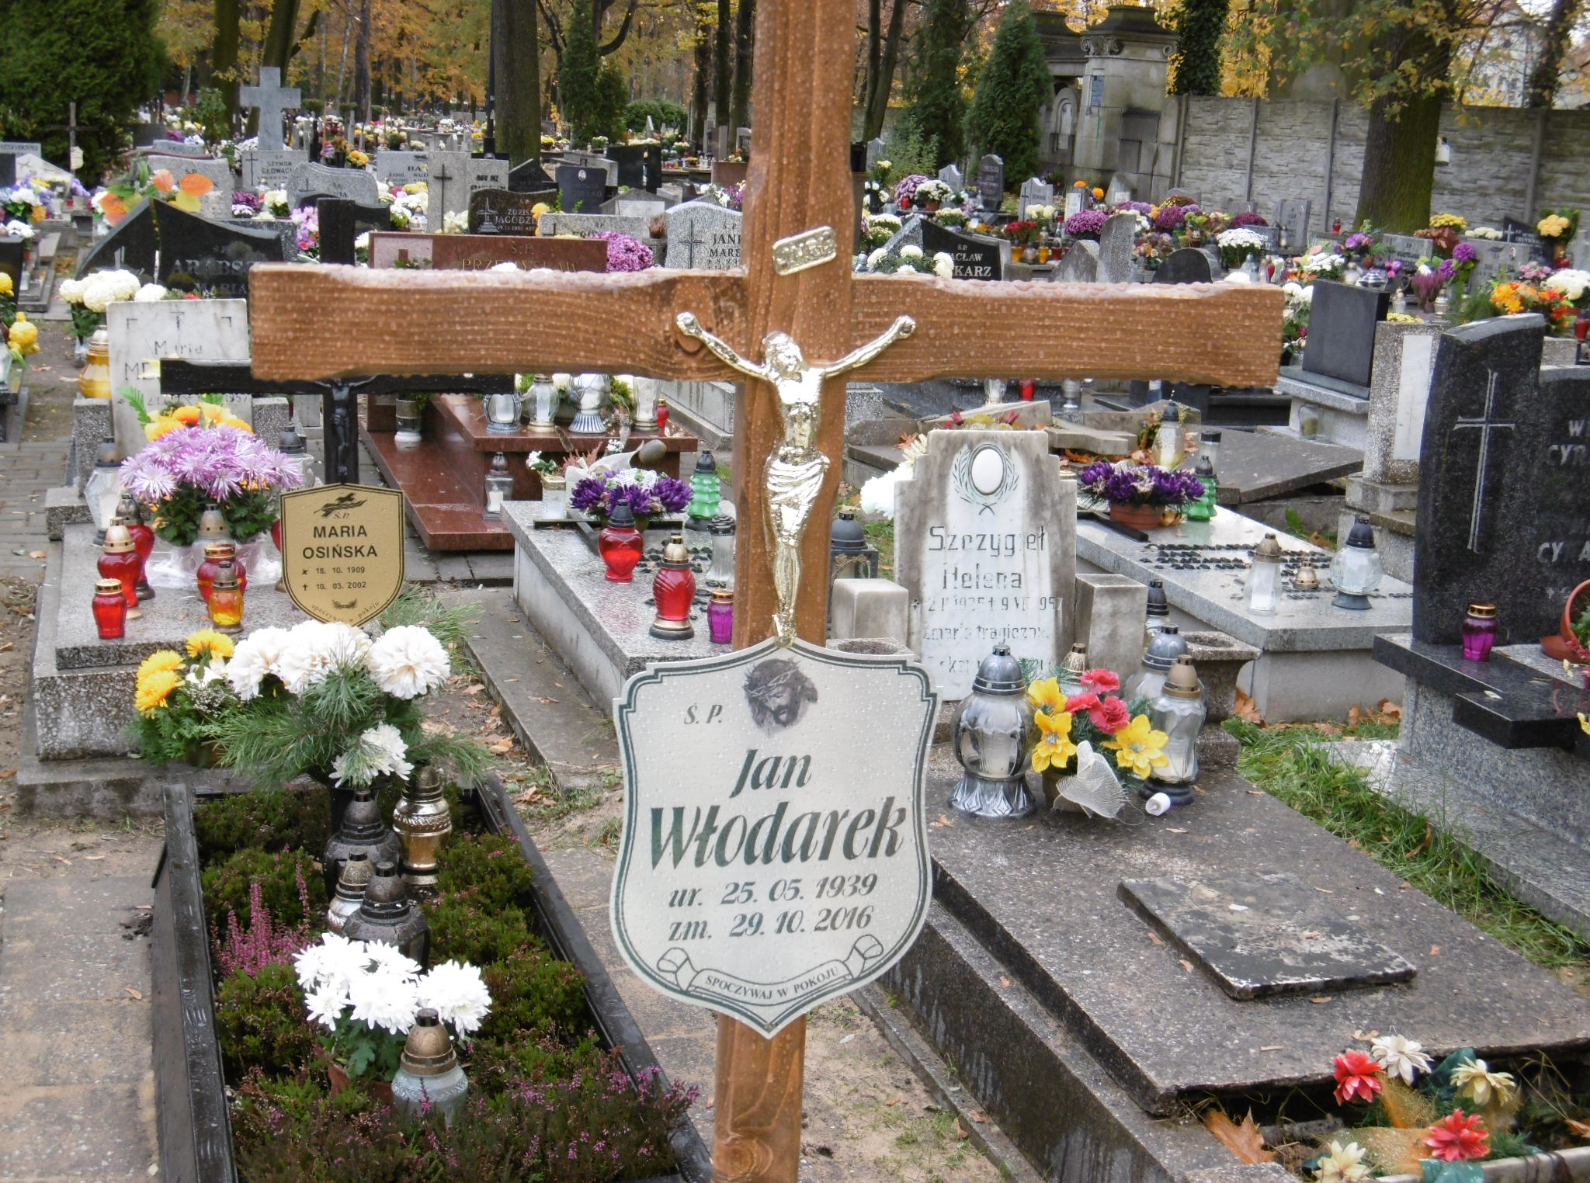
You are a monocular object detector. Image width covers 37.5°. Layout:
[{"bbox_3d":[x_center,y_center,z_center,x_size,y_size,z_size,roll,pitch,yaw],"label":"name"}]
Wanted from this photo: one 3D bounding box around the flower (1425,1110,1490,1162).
[{"bbox_3d":[0.865,0.711,3.058,0.080,0.060,0.060,6,13,17],"label":"flower"}]

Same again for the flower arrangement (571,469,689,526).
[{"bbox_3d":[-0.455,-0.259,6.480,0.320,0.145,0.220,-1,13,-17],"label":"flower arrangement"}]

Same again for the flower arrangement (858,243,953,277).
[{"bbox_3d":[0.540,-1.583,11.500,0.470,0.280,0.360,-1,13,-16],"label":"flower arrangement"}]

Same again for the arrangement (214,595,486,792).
[{"bbox_3d":[-0.798,0.184,4.200,0.480,0.320,0.340,0,13,-11],"label":"arrangement"}]

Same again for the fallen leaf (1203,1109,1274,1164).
[{"bbox_3d":[0.564,0.694,2.980,0.085,0.035,0.100,-1,13,-17],"label":"fallen leaf"}]

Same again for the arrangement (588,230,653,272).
[{"bbox_3d":[-0.797,-1.497,10.400,0.350,0.280,0.330,2,13,-4],"label":"arrangement"}]

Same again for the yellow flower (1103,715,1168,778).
[{"bbox_3d":[0.623,0.283,4.290,0.122,0.112,0.065,4,12,9],"label":"yellow flower"}]

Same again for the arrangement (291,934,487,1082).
[{"bbox_3d":[-0.599,0.646,3.460,0.281,0.267,0.281,-1,11,-10],"label":"arrangement"}]

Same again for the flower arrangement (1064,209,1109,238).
[{"bbox_3d":[2.888,-3.568,22.968,0.464,0.349,0.464,3,11,7],"label":"flower arrangement"}]

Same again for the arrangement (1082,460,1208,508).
[{"bbox_3d":[1.045,-0.323,7.050,0.360,0.145,0.230,-1,13,-17],"label":"arrangement"}]

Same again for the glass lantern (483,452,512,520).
[{"bbox_3d":[-1.021,-0.362,8.024,0.100,0.225,0.100,-1,13,-16],"label":"glass lantern"}]

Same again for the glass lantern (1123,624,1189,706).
[{"bbox_3d":[0.740,0.219,4.640,0.168,0.298,0.168,3,11,9],"label":"glass lantern"}]

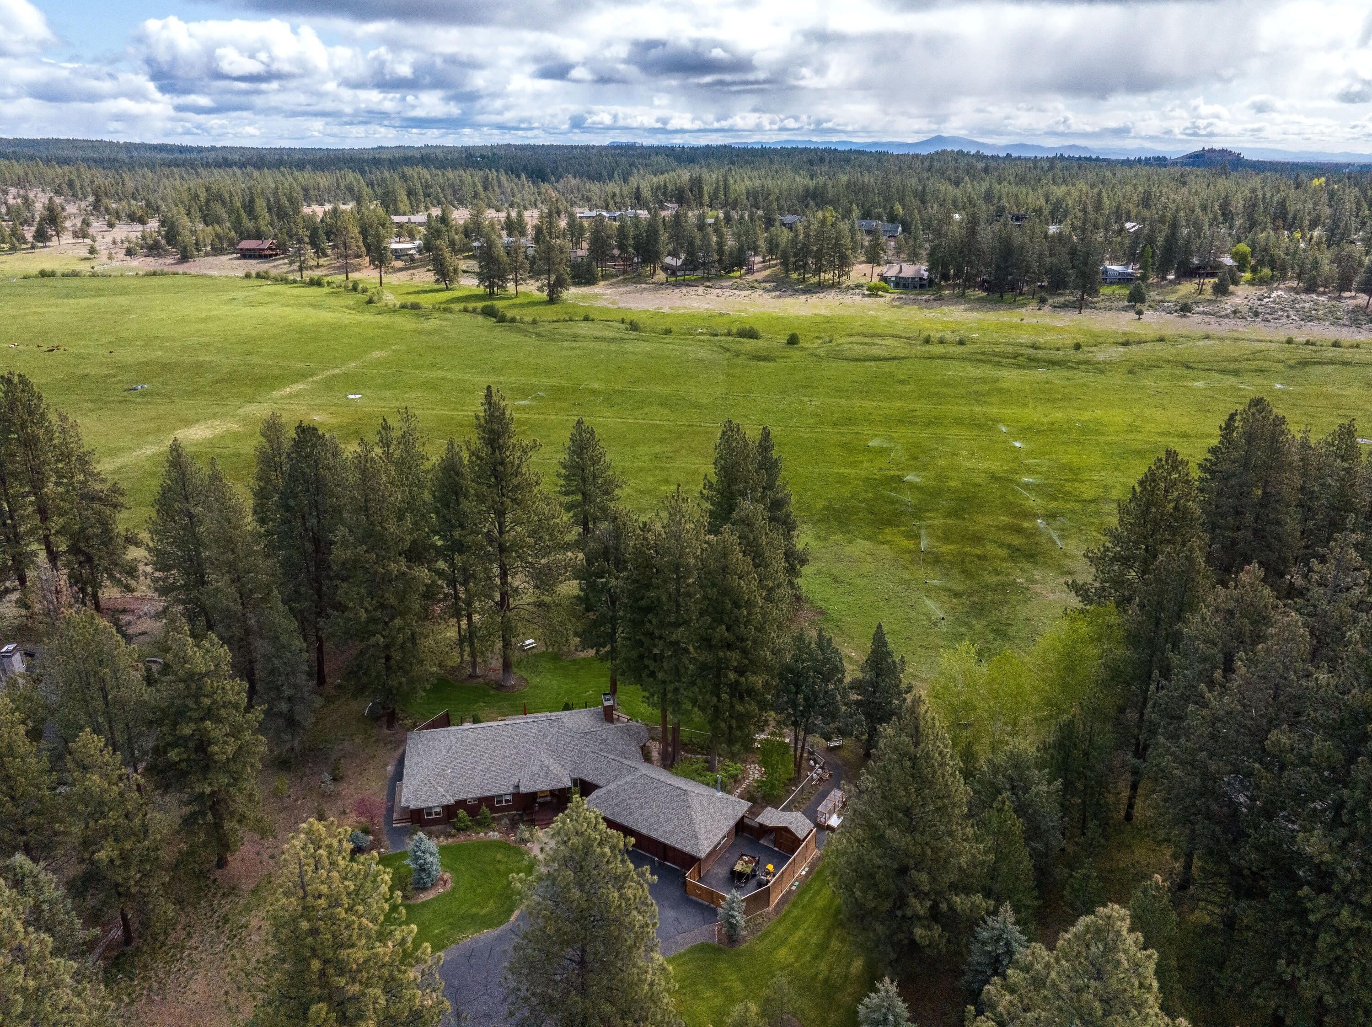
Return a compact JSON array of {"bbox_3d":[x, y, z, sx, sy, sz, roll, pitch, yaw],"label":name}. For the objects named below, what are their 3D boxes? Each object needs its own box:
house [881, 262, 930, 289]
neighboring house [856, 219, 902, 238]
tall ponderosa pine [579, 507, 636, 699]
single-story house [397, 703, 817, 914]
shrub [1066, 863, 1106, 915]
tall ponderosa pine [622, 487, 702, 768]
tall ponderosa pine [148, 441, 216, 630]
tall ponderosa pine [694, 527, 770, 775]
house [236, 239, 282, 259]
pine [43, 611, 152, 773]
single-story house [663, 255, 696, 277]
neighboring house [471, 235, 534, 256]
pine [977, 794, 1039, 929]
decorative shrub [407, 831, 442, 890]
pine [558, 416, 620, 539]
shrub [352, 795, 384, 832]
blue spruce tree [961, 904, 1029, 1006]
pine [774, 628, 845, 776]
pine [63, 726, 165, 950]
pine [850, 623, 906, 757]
[{"bbox_3d":[95.388,-103.586,413.691,18.700,9.000,12.000,1,21,4],"label":"house"},{"bbox_3d":[117.120,-170.340,570.540,26.000,7.500,11.000,7,22,16],"label":"neighboring house"},{"bbox_3d":[-7.790,9.875,94.643,5.656,22.537,5.656,0,21,0],"label":"tall ponderosa pine"},{"bbox_3d":[-9.180,23.210,85.140,35.890,5.800,21.700,3,21,5],"label":"single-story house"},{"bbox_3d":[33.440,31.320,79.620,3.230,4.540,3.230,0,21,0],"label":"shrub"},{"bbox_3d":[-1.620,10.960,86.540,7.610,27.890,7.610,1,21,0],"label":"tall ponderosa pine"},{"bbox_3d":[-57.340,5.640,110.670,8.490,29.540,8.490,0,21,0],"label":"tall ponderosa pine"},{"bbox_3d":[4.123,12.580,85.041,7.000,24.273,7.000,0,21,0],"label":"tall ponderosa pine"},{"bbox_3d":[-208.547,-129.254,464.141,16.500,7.600,11.000,2,21,6],"label":"house"},{"bbox_3d":[-50.060,17.020,80.950,8.760,19.290,8.760,1,21,0],"label":"pine"},{"bbox_3d":[-2.770,-109.540,421.190,17.000,7.000,12.000,-3,21,-11],"label":"single-story house"},{"bbox_3d":[-94.030,-134.970,481.820,31.000,7.000,13.000,-5,22,-15],"label":"neighboring house"},{"bbox_3d":[25.640,28.040,75.680,4.690,13.430,4.690,0,21,0],"label":"pine"},{"bbox_3d":[-20.465,26.913,74.205,2.768,5.133,2.768,0,21,0],"label":"decorative shrub"},{"bbox_3d":[-11.480,1.125,113.106,7.528,25.835,7.528,0,21,0],"label":"pine"},{"bbox_3d":[-29.870,28.070,89.340,2.920,3.190,2.920,0,21,0],"label":"shrub"},{"bbox_3d":[20.436,28.506,62.248,4.200,7.700,4.200,0,21,0],"label":"blue spruce tree"},{"bbox_3d":[12.250,19.000,94.900,7.060,16.390,6.710,0,21,0],"label":"pine"},{"bbox_3d":[-40.990,23.230,66.710,6.920,18.060,6.920,1,21,0],"label":"pine"},{"bbox_3d":[17.871,16.558,88.545,5.291,14.352,5.291,0,21,0],"label":"pine"}]

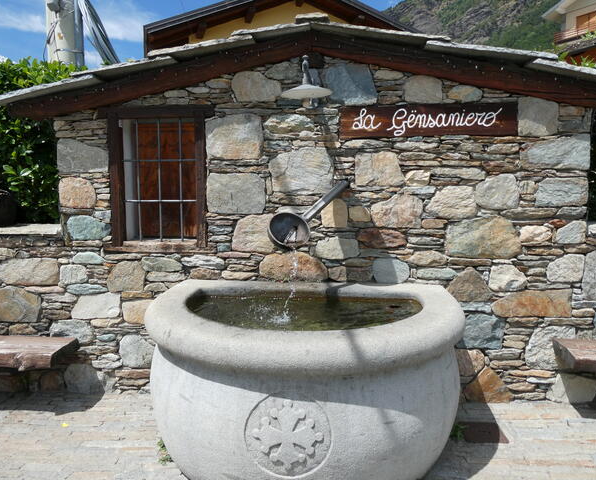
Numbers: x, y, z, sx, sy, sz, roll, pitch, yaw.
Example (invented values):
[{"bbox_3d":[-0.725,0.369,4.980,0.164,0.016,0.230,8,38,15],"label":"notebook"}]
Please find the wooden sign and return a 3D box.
[{"bbox_3d":[0.930,-0.850,3.183,1.249,0.236,0.035,0,5,3],"label":"wooden sign"}]

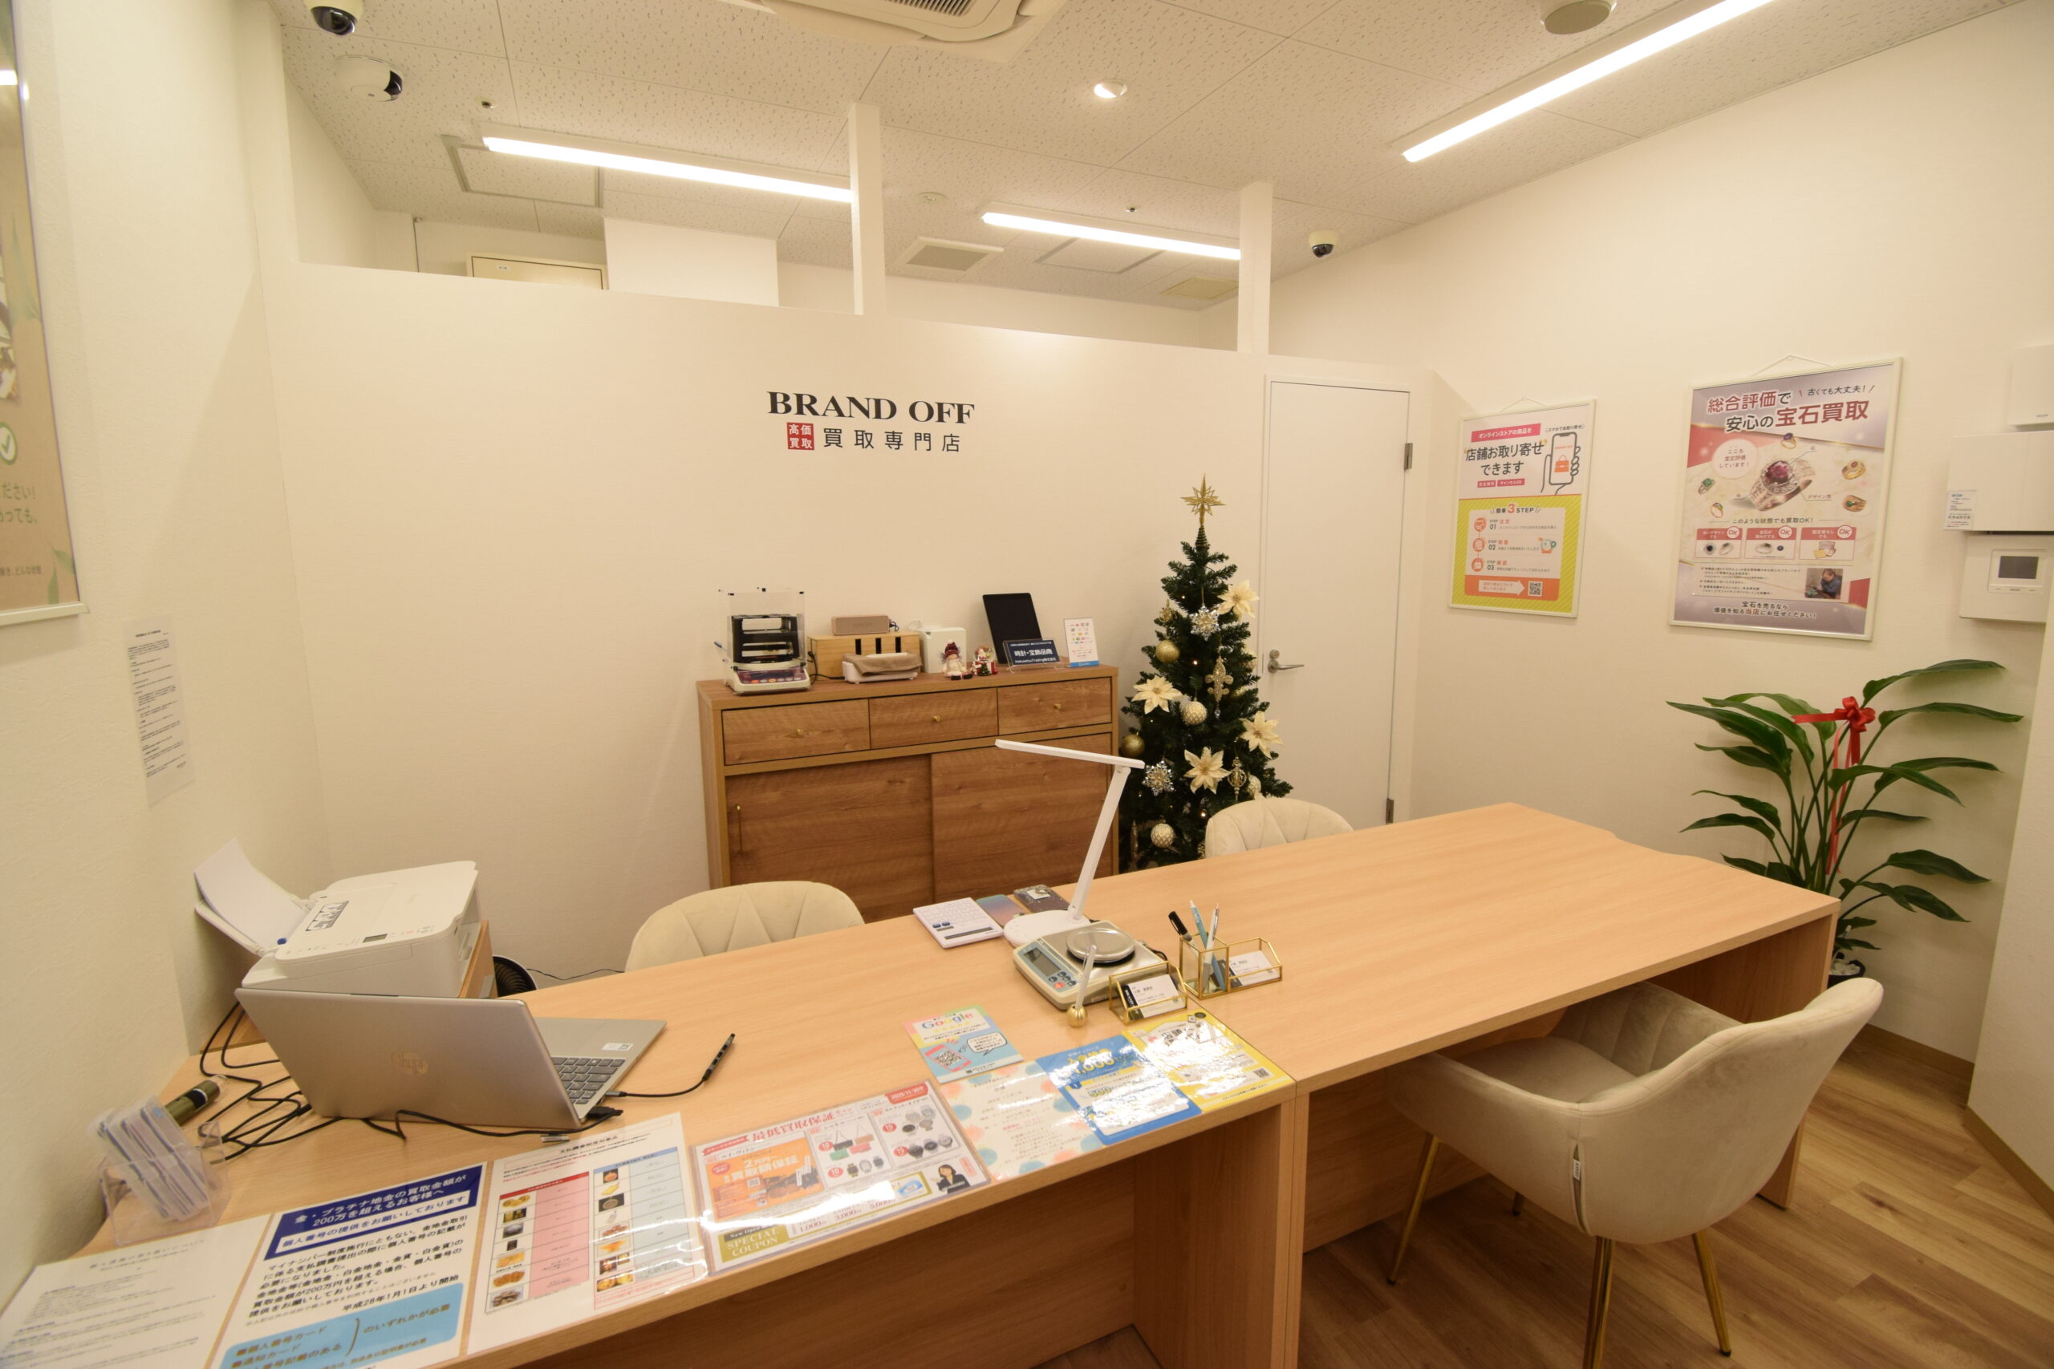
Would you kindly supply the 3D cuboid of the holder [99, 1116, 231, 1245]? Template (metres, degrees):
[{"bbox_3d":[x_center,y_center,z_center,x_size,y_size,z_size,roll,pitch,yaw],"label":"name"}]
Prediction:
[{"bbox_3d":[-0.989,0.573,0.986,0.090,0.101,0.059,-5,10,-25],"label":"holder"}]

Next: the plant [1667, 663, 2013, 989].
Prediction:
[{"bbox_3d":[2.128,0.487,2.340,0.534,1.163,0.723,-5,10,-25],"label":"plant"}]

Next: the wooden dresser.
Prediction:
[{"bbox_3d":[-0.342,0.484,2.802,1.250,1.045,0.345,-5,11,-23],"label":"wooden dresser"}]

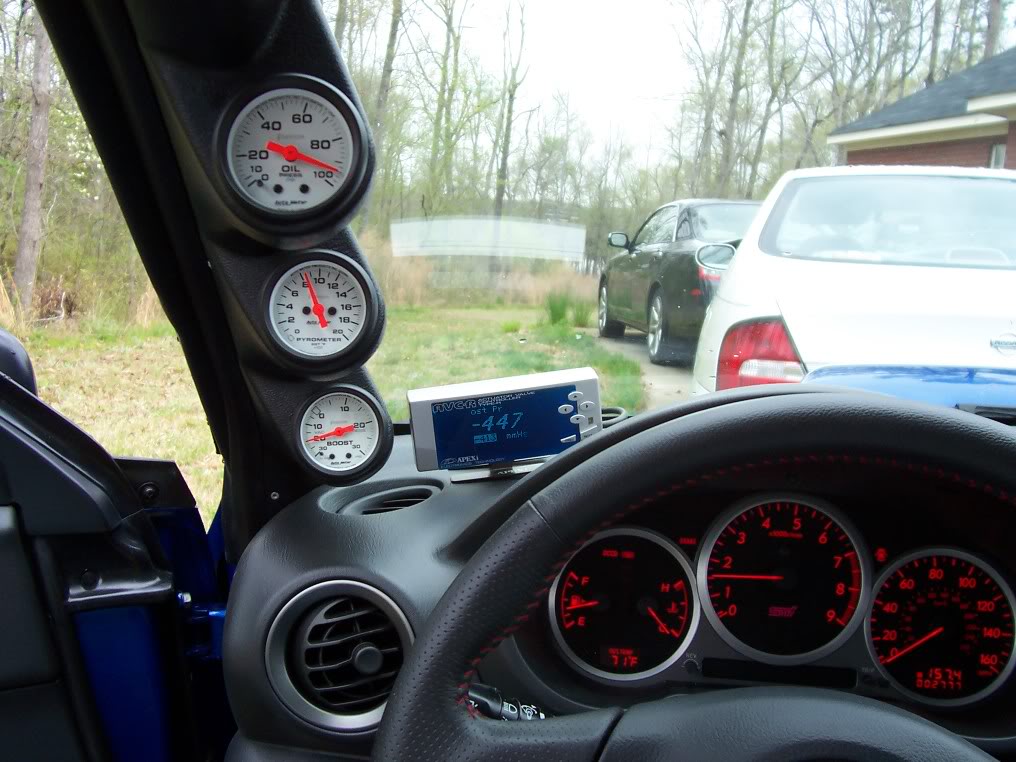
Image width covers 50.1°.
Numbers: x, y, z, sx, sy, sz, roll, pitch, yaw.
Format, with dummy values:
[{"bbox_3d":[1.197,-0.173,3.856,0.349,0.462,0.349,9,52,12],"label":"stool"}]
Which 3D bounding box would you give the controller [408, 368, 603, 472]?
[{"bbox_3d":[-0.001,0.026,0.707,0.121,0.050,0.022,-7,21,-5],"label":"controller"}]

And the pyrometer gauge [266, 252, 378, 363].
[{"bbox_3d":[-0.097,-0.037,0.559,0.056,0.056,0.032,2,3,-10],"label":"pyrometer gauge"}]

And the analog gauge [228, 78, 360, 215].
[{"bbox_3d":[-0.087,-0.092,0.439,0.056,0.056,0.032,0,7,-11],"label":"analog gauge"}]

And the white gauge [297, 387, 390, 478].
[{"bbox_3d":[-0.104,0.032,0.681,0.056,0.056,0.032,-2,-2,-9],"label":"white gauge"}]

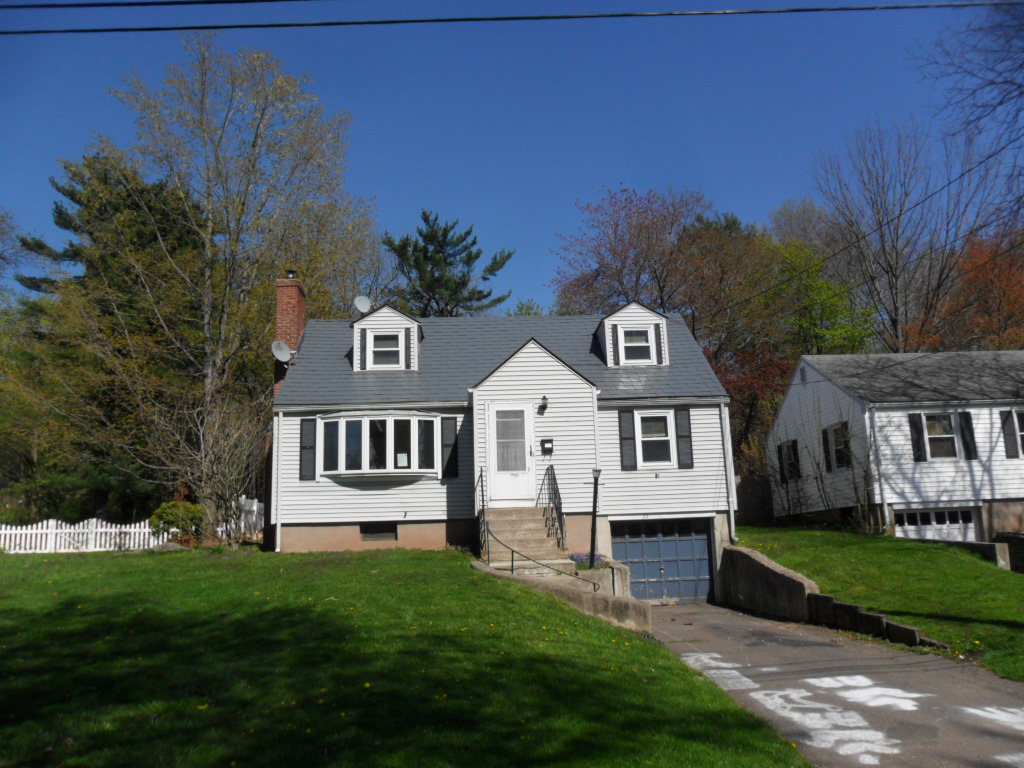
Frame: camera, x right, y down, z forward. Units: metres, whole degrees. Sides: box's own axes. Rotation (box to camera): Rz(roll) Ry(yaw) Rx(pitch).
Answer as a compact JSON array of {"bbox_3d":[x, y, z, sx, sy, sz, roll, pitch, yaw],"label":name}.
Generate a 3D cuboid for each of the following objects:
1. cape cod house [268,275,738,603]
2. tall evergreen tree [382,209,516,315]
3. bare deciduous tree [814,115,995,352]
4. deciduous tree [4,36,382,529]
[{"bbox_3d":[-0.631,1.159,21.572,11.422,9.030,9.470,-1,-11,-4],"label":"cape cod house"},{"bbox_3d":[-3.055,-0.778,37.827,7.200,15.586,7.000,-2,-11,0],"label":"tall evergreen tree"},{"bbox_3d":[17.890,-3.207,36.128,8.400,18.440,8.000,-2,-11,0],"label":"bare deciduous tree"},{"bbox_3d":[-9.125,-3.064,23.029,10.200,15.328,9.000,-2,-11,0],"label":"deciduous tree"}]

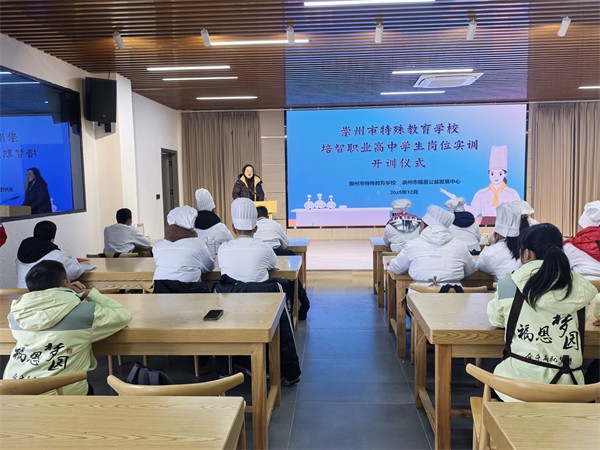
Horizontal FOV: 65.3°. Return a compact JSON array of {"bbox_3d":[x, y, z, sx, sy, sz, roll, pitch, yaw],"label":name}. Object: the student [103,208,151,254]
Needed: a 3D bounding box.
[{"bbox_3d":[-2.038,0.422,5.649,0.520,1.230,0.750,0,6,12],"label":"student"}]

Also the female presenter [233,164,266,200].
[{"bbox_3d":[-0.886,-0.240,8.195,0.560,1.620,0.420,-1,5,-3],"label":"female presenter"}]

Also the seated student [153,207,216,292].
[{"bbox_3d":[-0.955,0.505,4.062,0.520,1.330,0.800,0,6,8],"label":"seated student"}]

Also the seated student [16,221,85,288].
[{"bbox_3d":[-2.041,0.565,3.956,0.490,1.220,0.720,1,5,24],"label":"seated student"}]

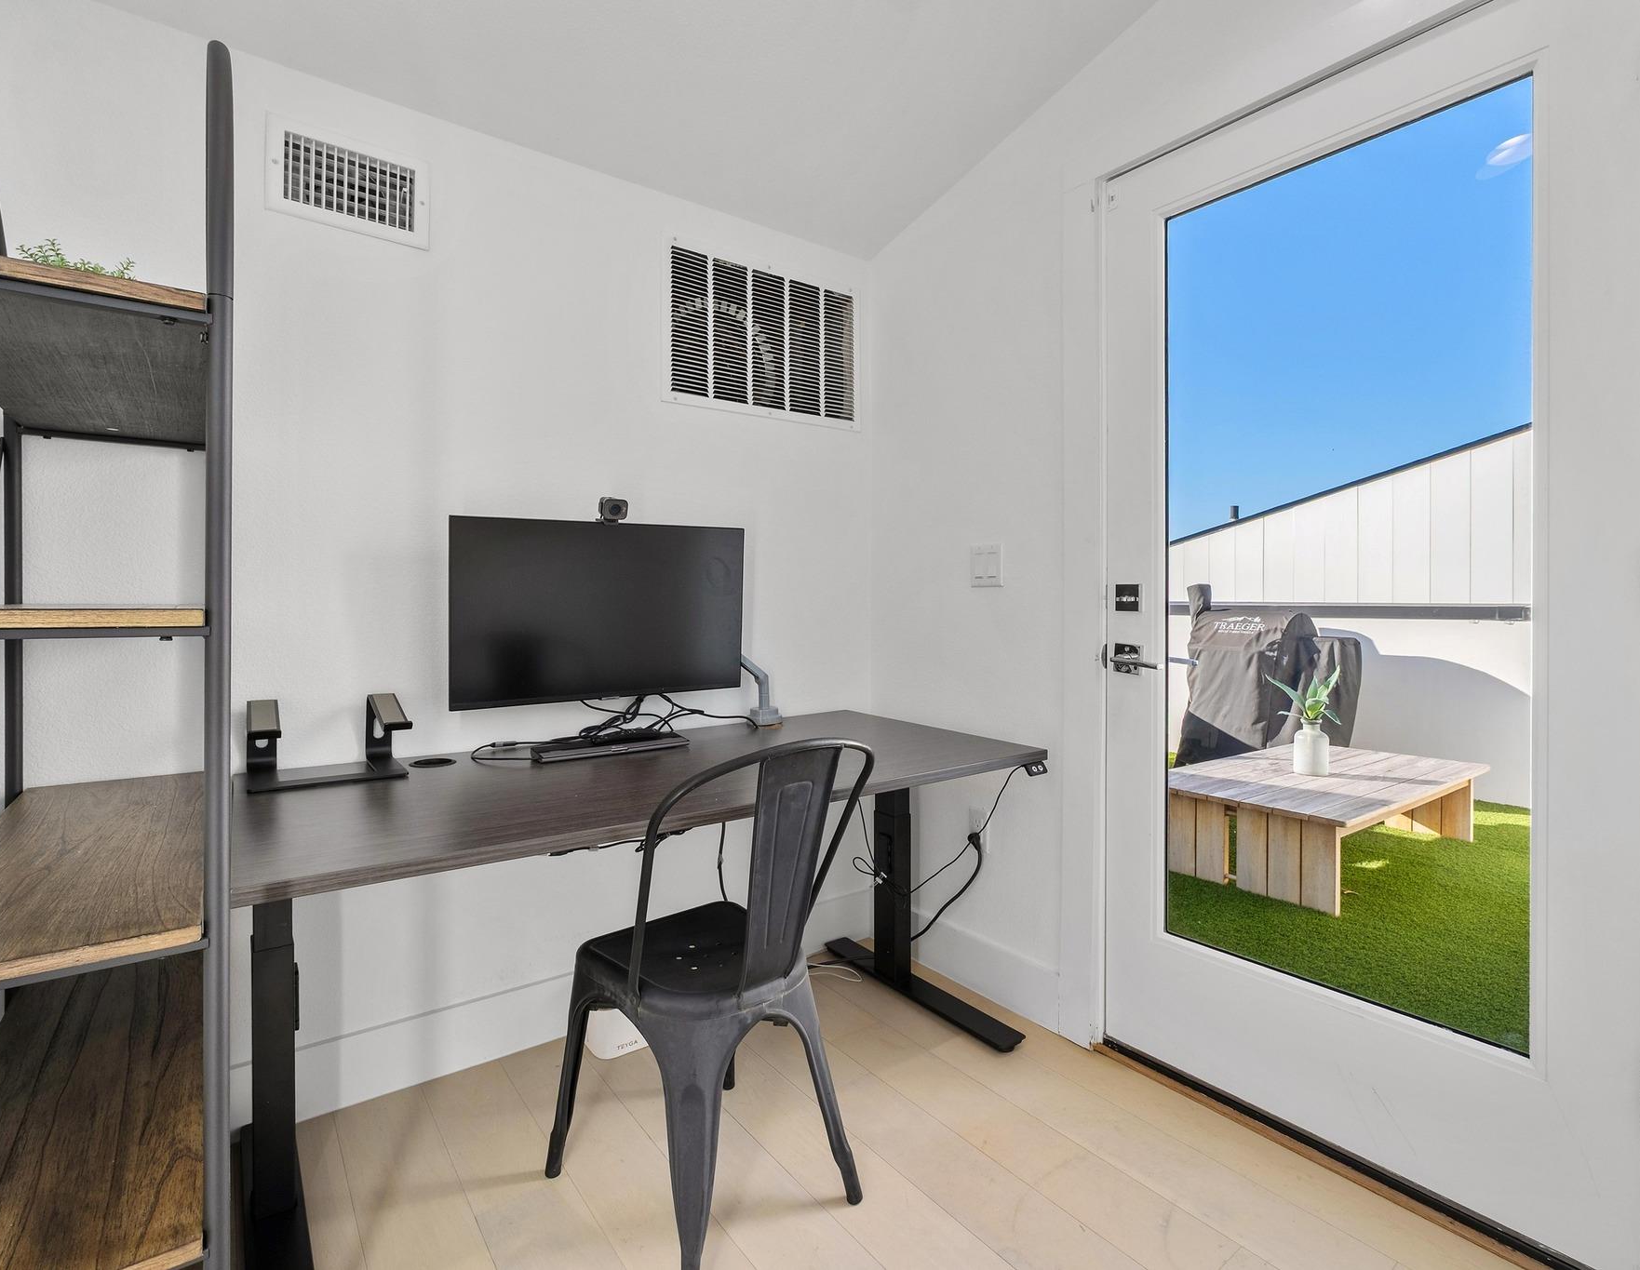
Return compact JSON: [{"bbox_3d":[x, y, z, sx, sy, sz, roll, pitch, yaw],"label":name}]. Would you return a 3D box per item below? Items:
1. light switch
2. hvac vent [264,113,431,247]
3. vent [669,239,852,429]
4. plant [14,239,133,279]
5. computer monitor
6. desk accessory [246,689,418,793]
[{"bbox_3d":[0.446,-0.186,2.129,0.010,0.116,0.116,-1,2,-37],"label":"light switch"},{"bbox_3d":[-0.968,-0.934,1.645,0.294,0.191,0.018,-1,2,-37],"label":"hvac vent"},{"bbox_3d":[-0.137,-0.841,2.268,0.668,0.439,0.020,-1,2,-37],"label":"vent"},{"bbox_3d":[-0.987,-0.446,1.056,0.141,0.151,0.141,-1,2,-37],"label":"plant"},{"bbox_3d":[-0.441,-0.050,1.660,0.616,0.362,0.050,-1,2,-34],"label":"computer monitor"},{"bbox_3d":[-0.949,0.193,1.530,0.263,0.156,0.206,-1,2,-37],"label":"desk accessory"}]

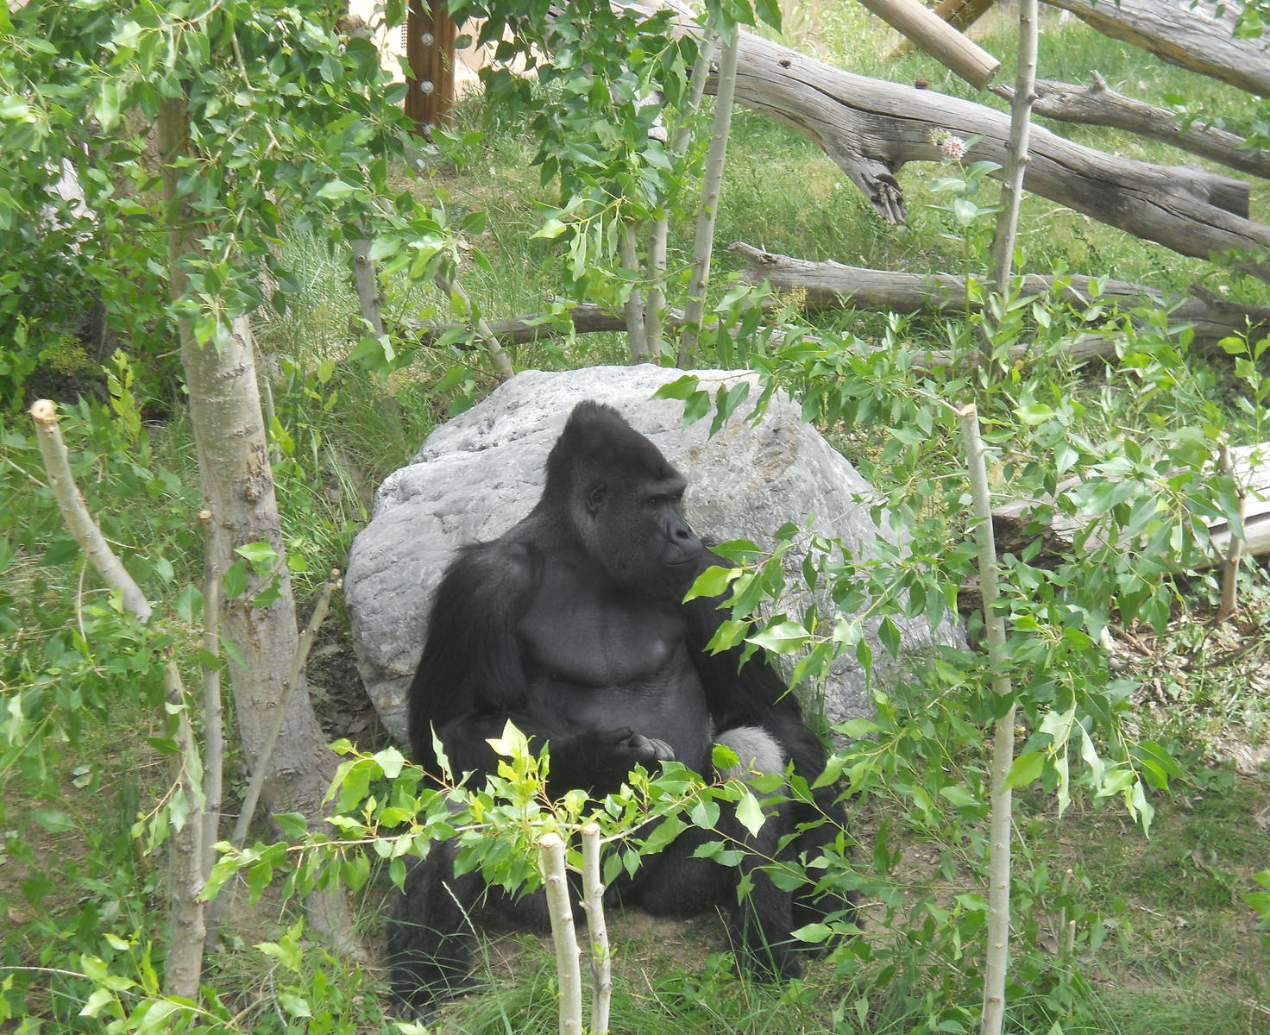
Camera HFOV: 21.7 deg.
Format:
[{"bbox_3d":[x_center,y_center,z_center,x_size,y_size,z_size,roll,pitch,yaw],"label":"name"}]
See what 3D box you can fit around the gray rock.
[{"bbox_3d":[0.044,0.095,8.194,1.420,0.980,1.000,0,16,0],"label":"gray rock"}]

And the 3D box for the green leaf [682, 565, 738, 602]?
[{"bbox_3d":[0.136,0.117,5.911,0.100,0.055,0.025,-30,-1,8],"label":"green leaf"}]

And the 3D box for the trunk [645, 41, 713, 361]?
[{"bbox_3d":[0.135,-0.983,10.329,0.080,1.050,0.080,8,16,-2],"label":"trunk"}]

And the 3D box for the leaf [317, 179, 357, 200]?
[{"bbox_3d":[-0.611,-0.672,6.777,0.080,0.040,0.025,-8,-21,2],"label":"leaf"}]

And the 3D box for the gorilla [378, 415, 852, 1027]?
[{"bbox_3d":[-0.036,0.350,7.070,0.900,1.170,0.920,-3,16,-12],"label":"gorilla"}]

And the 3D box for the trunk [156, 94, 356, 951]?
[{"bbox_3d":[-0.846,0.027,7.290,0.200,1.920,0.220,-7,13,2],"label":"trunk"}]

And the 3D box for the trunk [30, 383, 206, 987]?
[{"bbox_3d":[-1.018,0.380,6.637,0.170,1.270,0.160,-8,18,2],"label":"trunk"}]

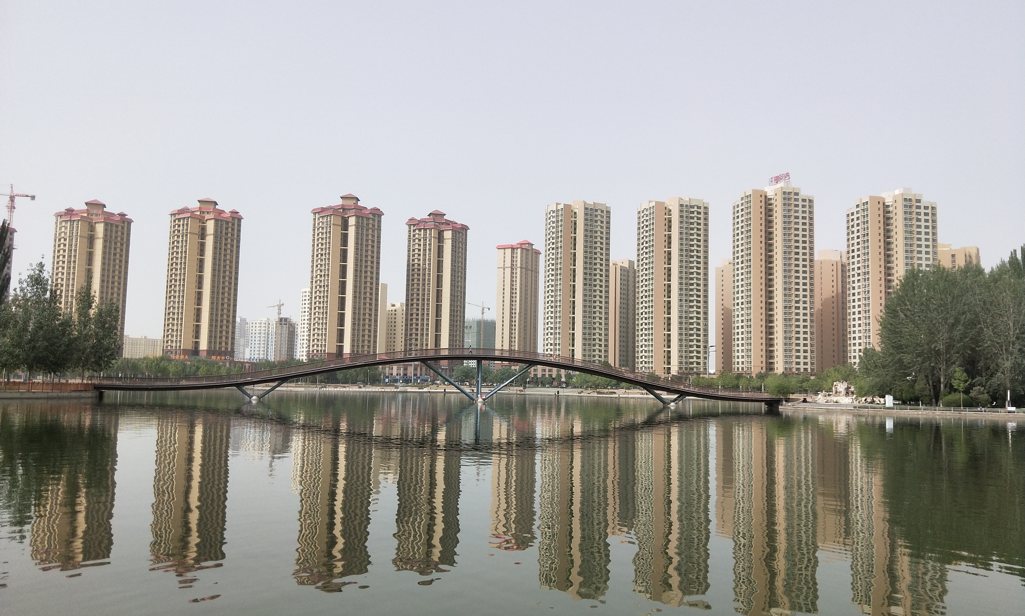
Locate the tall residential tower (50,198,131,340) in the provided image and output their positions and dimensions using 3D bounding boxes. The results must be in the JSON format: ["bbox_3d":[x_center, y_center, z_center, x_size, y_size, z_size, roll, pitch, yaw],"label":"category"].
[{"bbox_3d":[-216.060,-11.430,377.940,24.900,89.130,25.660,-1,-6,22],"label":"tall residential tower"}]

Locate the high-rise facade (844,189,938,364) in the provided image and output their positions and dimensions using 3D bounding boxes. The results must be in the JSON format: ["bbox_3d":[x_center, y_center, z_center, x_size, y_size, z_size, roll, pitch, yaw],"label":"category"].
[{"bbox_3d":[173.090,-8.760,337.410,27.250,93.320,24.840,2,-5,-9],"label":"high-rise facade"}]

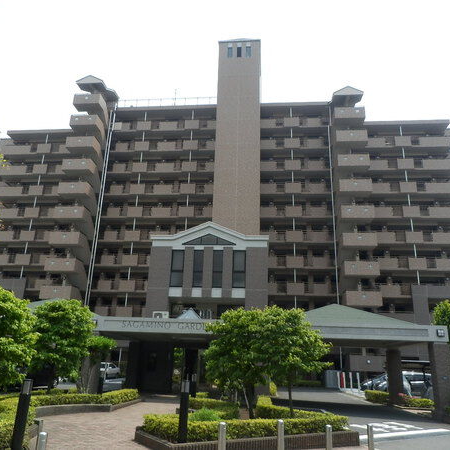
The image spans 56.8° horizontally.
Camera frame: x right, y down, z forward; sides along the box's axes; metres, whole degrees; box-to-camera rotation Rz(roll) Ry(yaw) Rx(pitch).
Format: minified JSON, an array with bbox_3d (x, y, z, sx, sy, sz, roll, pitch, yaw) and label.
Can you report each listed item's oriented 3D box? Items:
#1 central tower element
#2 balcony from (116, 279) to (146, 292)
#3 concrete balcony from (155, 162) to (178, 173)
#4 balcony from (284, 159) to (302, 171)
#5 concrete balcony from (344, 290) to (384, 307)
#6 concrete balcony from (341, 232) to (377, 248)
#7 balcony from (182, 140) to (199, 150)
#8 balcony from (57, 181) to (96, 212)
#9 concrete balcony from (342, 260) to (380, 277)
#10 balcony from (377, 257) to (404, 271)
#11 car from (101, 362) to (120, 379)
[{"bbox_3d":[1.413,-4.186,46.059,4.980,40.400,3.800,0,-19,6],"label":"central tower element"},{"bbox_3d":[-9.842,6.762,45.002,3.000,1.220,1.500,0,-19,6],"label":"balcony"},{"bbox_3d":[-6.966,-6.703,50.259,2.514,1.211,1.200,0,-18,6],"label":"concrete balcony"},{"bbox_3d":[7.828,-6.573,47.927,1.800,1.310,1.200,0,-18,5],"label":"balcony"},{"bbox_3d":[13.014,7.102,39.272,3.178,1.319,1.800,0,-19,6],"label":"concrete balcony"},{"bbox_3d":[12.935,1.651,40.291,3.170,1.310,1.550,0,-19,6],"label":"concrete balcony"},{"bbox_3d":[-3.974,-9.214,49.875,1.723,1.206,1.300,0,-19,5],"label":"balcony"},{"bbox_3d":[-16.201,-3.580,45.756,3.150,1.400,2.400,0,-18,5],"label":"balcony"},{"bbox_3d":[12.928,4.296,39.569,3.194,1.320,1.600,0,-19,5],"label":"concrete balcony"},{"bbox_3d":[17.021,4.251,43.545,2.700,1.320,1.400,0,-19,6],"label":"balcony"},{"bbox_3d":[-11.474,13.605,38.979,3.900,1.470,1.600,-9,-21,29],"label":"car"}]

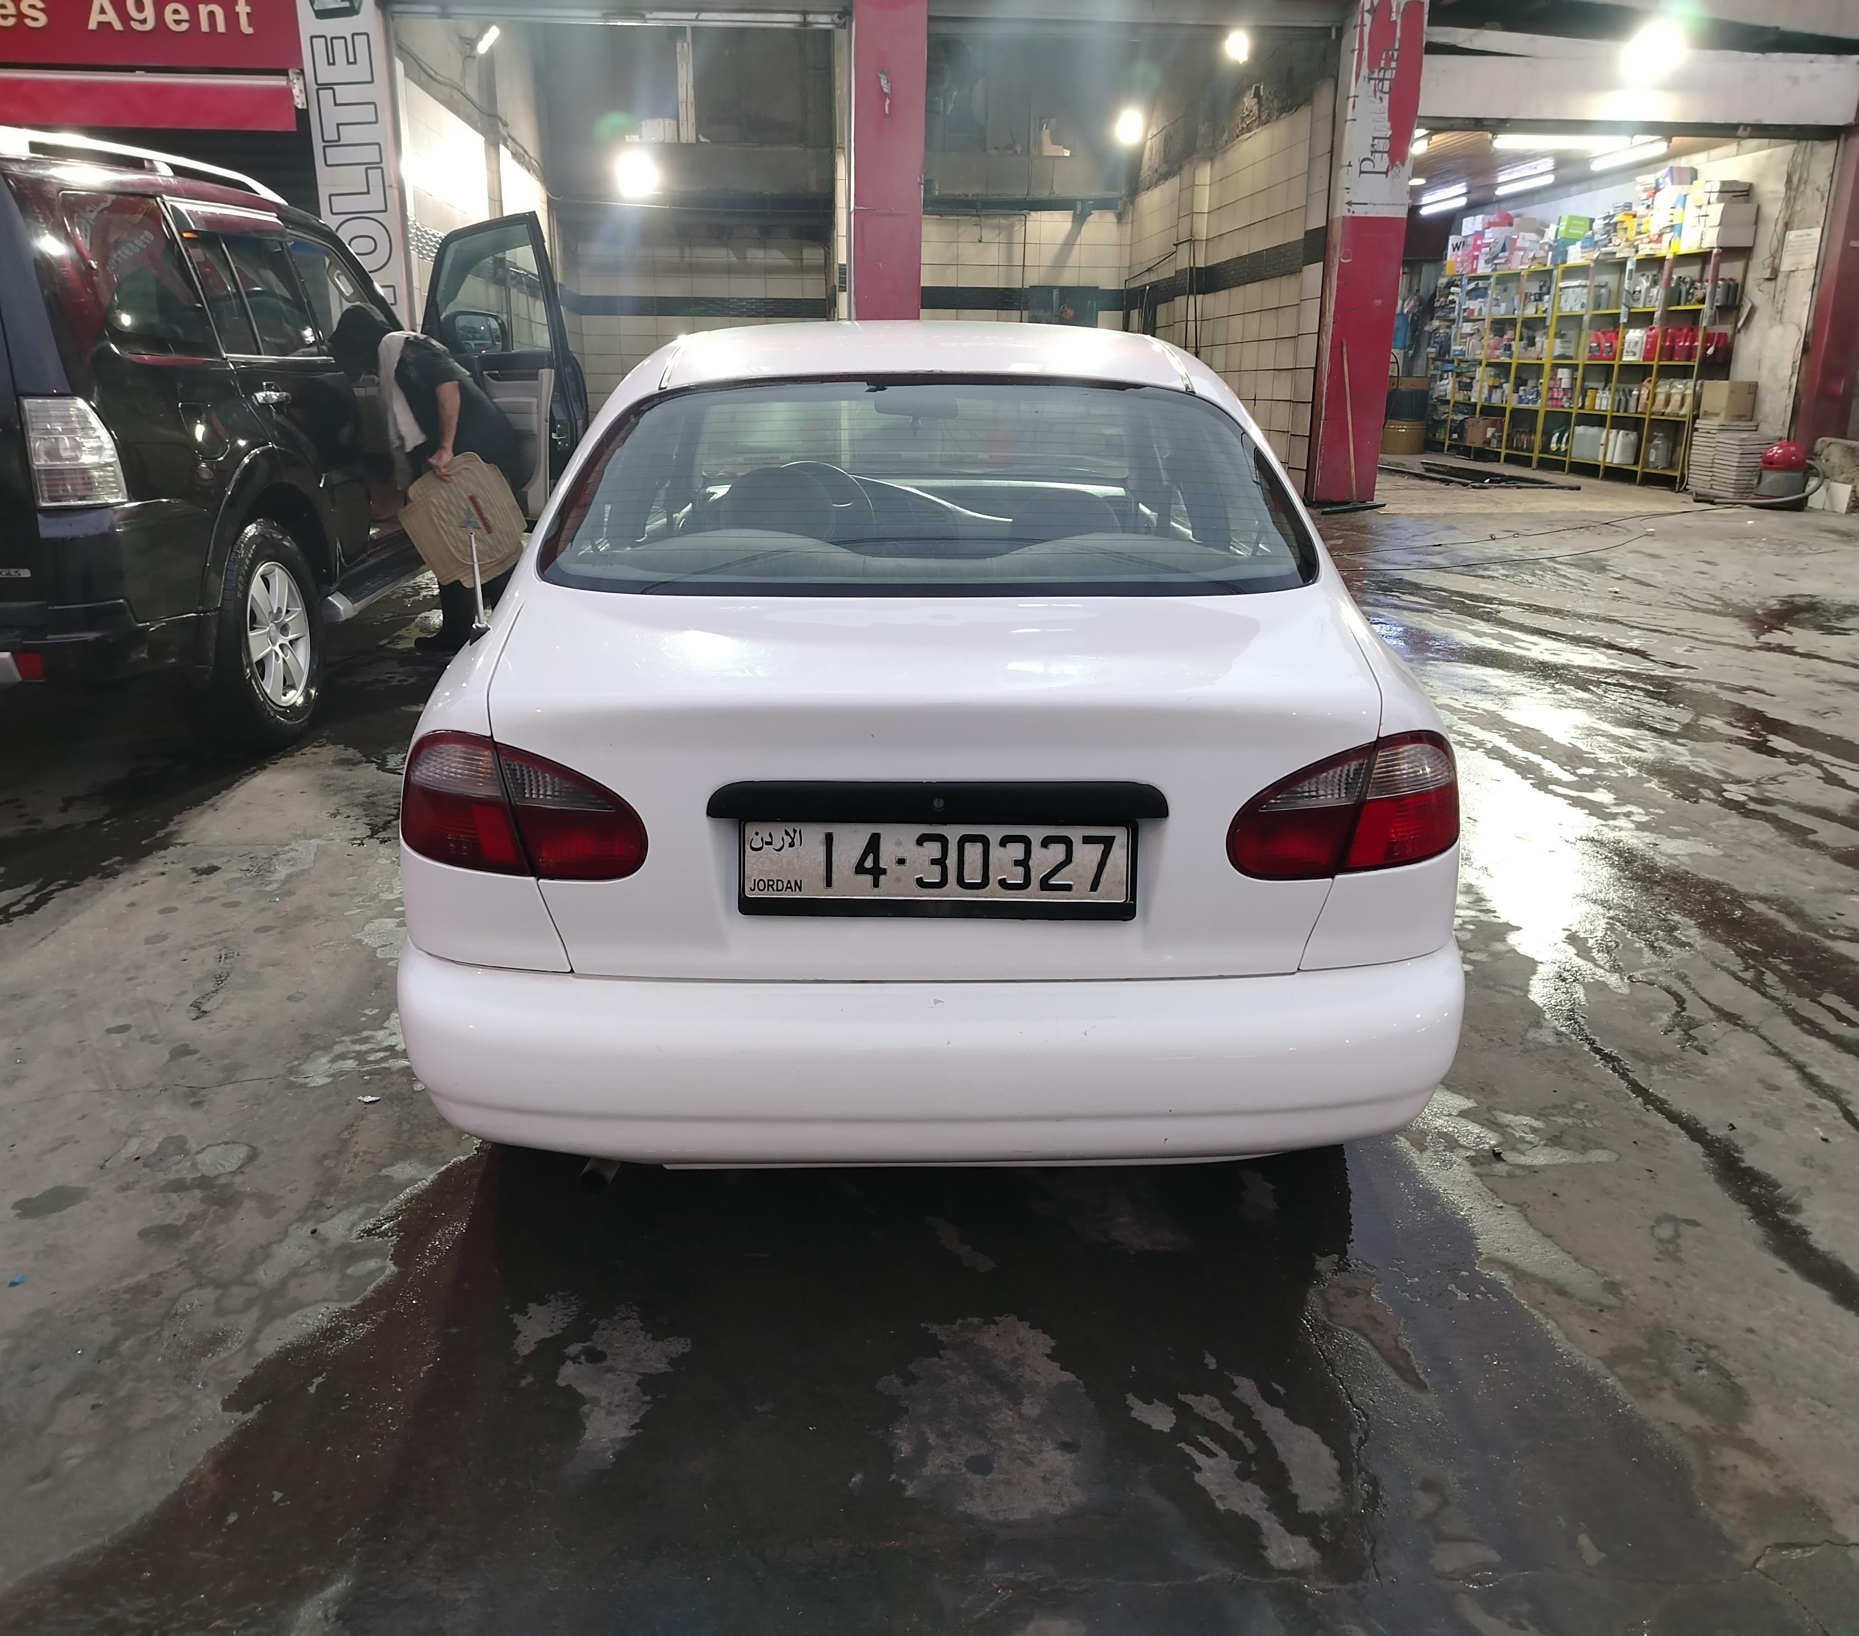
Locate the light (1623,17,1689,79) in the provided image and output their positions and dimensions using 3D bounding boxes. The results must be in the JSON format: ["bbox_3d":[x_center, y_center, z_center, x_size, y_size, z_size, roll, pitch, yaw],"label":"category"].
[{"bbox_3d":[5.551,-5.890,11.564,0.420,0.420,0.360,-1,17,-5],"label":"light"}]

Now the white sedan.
[{"bbox_3d":[-0.020,-0.552,3.984,1.700,1.430,4.240,0,17,-1],"label":"white sedan"}]

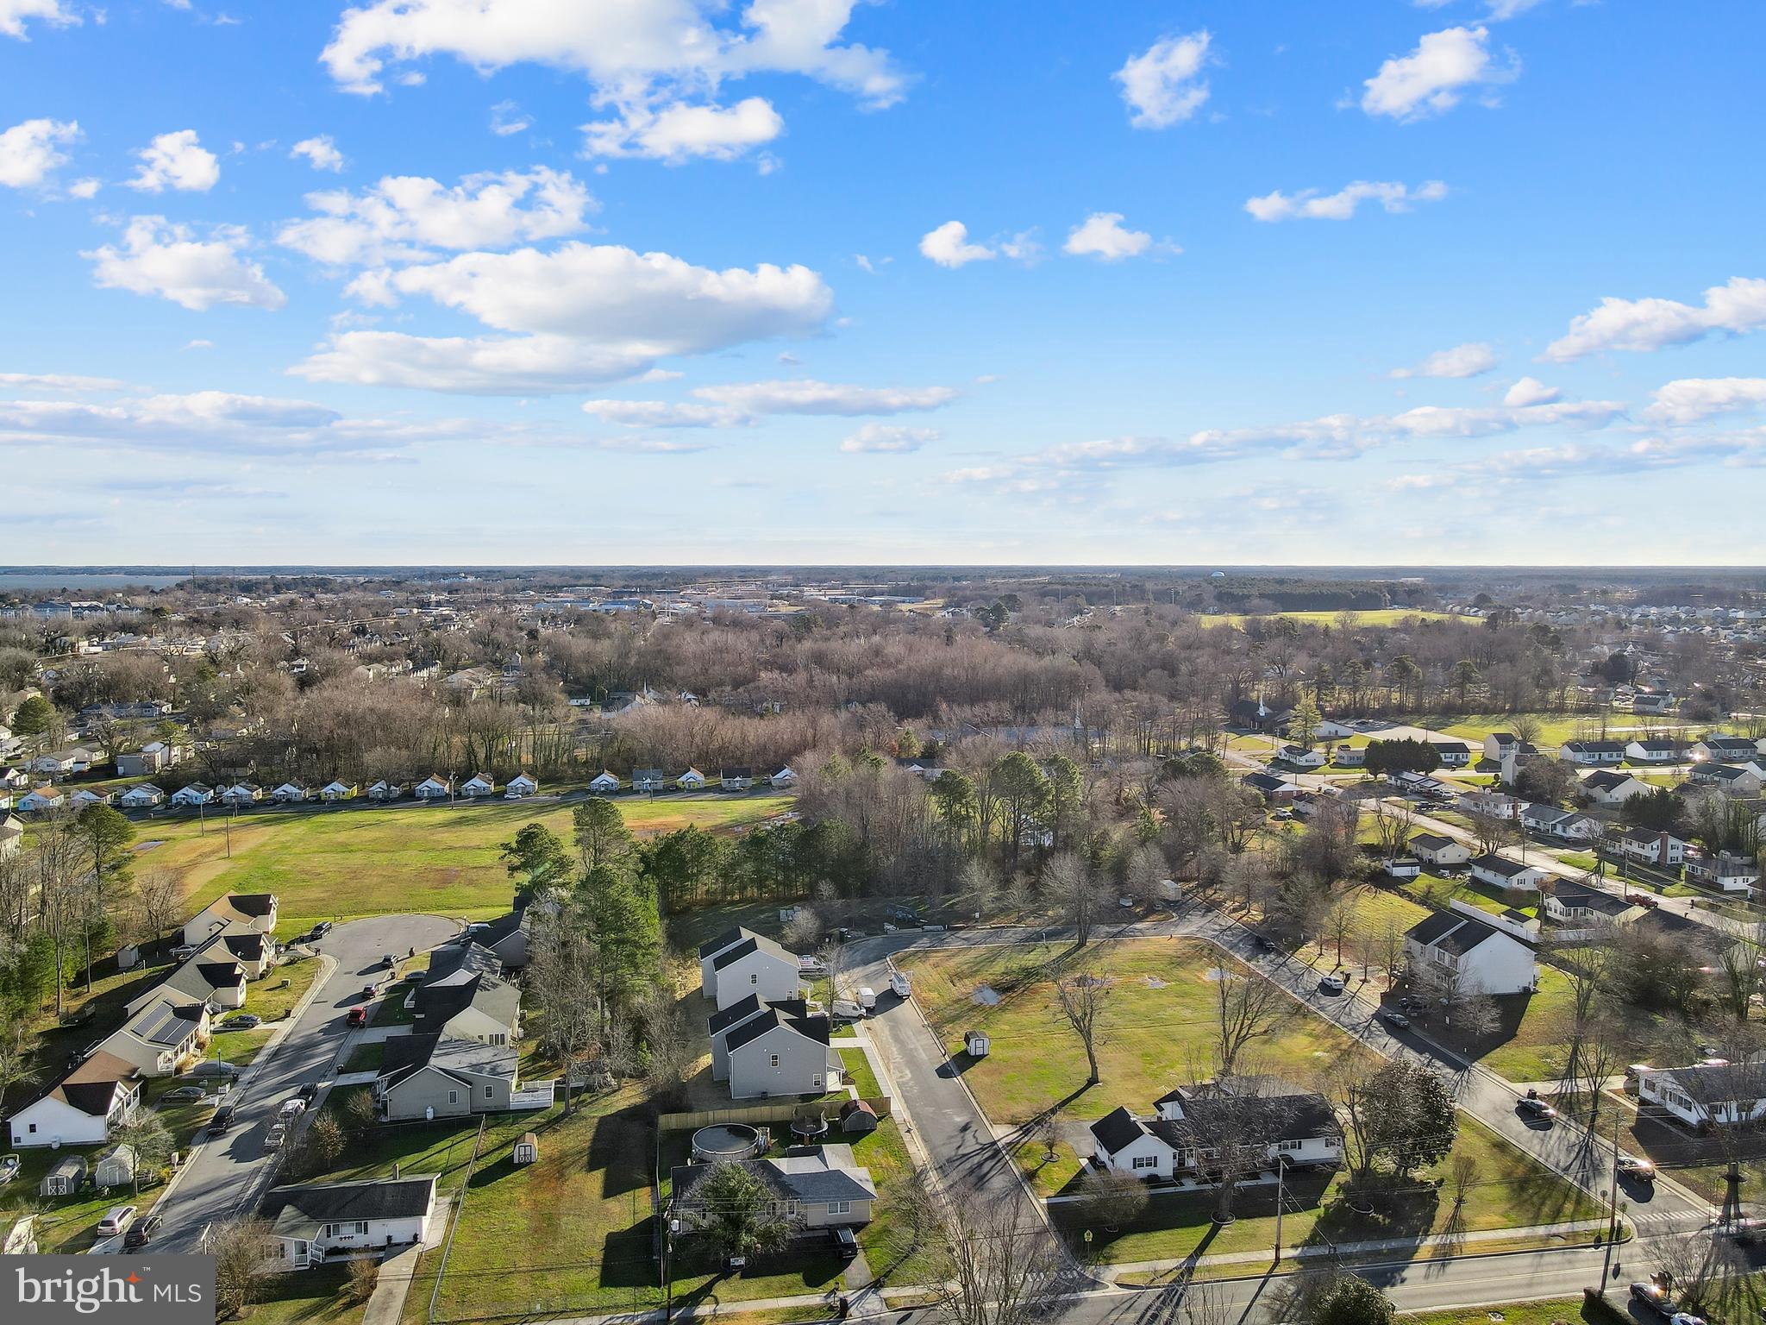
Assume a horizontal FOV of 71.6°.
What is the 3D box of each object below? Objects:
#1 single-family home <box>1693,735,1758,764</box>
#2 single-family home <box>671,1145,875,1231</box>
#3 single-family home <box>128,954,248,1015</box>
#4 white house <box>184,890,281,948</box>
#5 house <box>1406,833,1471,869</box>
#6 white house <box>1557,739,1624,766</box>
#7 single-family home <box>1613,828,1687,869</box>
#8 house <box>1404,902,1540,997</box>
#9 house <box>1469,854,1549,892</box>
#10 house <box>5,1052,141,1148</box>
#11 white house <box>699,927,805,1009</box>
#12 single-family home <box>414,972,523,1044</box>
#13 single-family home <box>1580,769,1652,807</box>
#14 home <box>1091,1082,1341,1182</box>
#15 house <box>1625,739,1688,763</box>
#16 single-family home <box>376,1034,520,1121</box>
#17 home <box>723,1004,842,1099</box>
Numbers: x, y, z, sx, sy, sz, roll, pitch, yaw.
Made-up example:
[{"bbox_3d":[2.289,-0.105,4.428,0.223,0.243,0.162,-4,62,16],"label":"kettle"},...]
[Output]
[{"bbox_3d":[288.596,29.378,419.788,18.710,5.740,9.310,-1,5,-10],"label":"single-family home"},{"bbox_3d":[-10.900,51.090,120.940,19.310,4.470,10.770,-1,5,-7],"label":"single-family home"},{"bbox_3d":[-102.900,48.642,183.358,13.860,5.840,14.450,-1,5,-10],"label":"single-family home"},{"bbox_3d":[-110.890,43.270,209.140,11.990,5.690,12.400,-1,5,-10],"label":"white house"},{"bbox_3d":[125.214,41.670,274.786,8.710,4.850,10.890,-1,5,-10],"label":"house"},{"bbox_3d":[226.600,28.580,391.470,17.880,5.280,7.620,-1,5,-9],"label":"white house"},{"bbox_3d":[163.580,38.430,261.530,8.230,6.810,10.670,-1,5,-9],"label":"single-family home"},{"bbox_3d":[88.750,43.470,185.430,13.820,9.150,11.990,-1,5,-8],"label":"house"},{"bbox_3d":[129.377,43.337,254.377,8.410,4.850,13.270,-1,5,-10],"label":"house"},{"bbox_3d":[-90.330,49.140,138.830,10.260,5.440,12.700,-1,5,-8],"label":"house"},{"bbox_3d":[-20.167,46.694,188.354,15.440,8.910,12.870,-1,5,-10],"label":"white house"},{"bbox_3d":[-58.691,49.267,172.672,14.060,6.340,14.850,-1,5,-10],"label":"single-family home"},{"bbox_3d":[206.071,34.844,344.966,14.850,7.030,13.370,-1,5,-10],"label":"single-family home"},{"bbox_3d":[36.803,52.449,139.798,27.130,5.350,14.060,-1,5,-10],"label":"home"},{"bbox_3d":[263.445,29.624,416.770,15.250,5.740,9.500,-1,5,-10],"label":"house"},{"bbox_3d":[-51.660,48.330,145.390,15.750,6.000,12.400,-1,5,-9],"label":"single-family home"},{"bbox_3d":[-12.100,46.900,147.850,13.410,8.430,6.300,-1,5,-10],"label":"home"}]

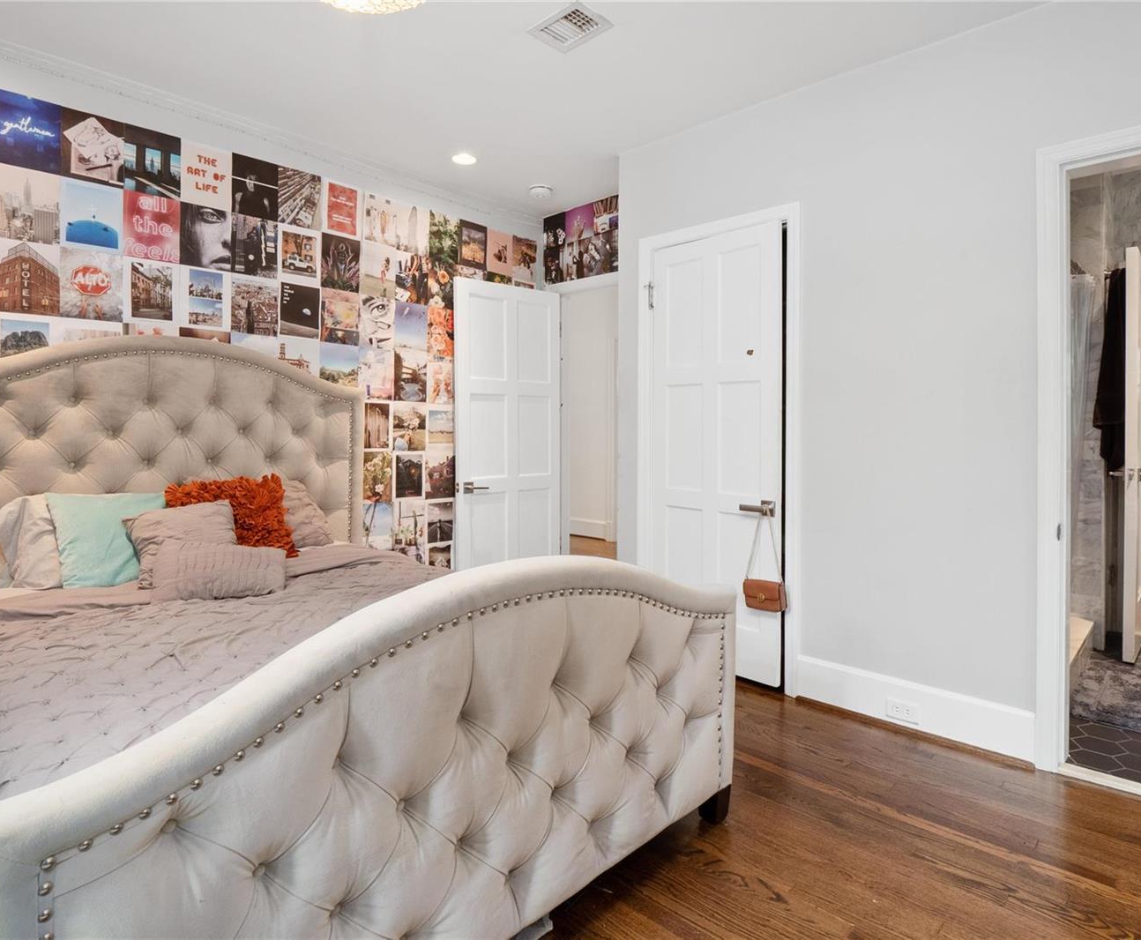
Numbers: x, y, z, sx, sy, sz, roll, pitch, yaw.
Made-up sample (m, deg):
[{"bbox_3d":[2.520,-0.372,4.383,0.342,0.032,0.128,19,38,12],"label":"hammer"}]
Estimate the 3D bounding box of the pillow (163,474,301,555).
[{"bbox_3d":[-1.389,0.216,2.597,0.455,0.370,0.150,-4,-22,-48],"label":"pillow"}]

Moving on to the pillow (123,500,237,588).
[{"bbox_3d":[-1.381,0.265,2.293,0.130,0.310,0.360,-36,-16,34],"label":"pillow"}]

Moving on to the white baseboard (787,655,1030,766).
[{"bbox_3d":[1.277,0.892,2.413,0.824,0.155,0.020,4,3,42],"label":"white baseboard"}]

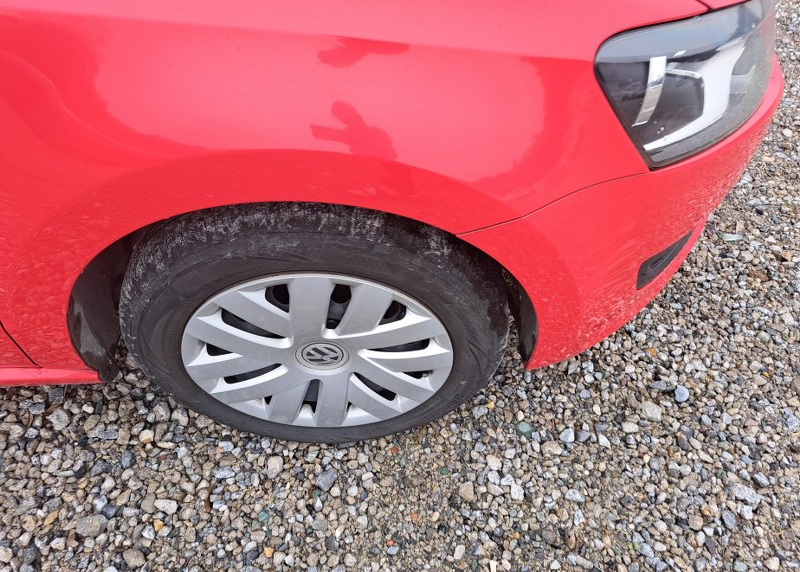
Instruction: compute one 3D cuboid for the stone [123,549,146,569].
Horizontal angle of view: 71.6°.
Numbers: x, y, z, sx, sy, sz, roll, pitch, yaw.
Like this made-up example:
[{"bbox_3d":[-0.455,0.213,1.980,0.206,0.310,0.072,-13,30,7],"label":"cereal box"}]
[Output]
[{"bbox_3d":[-0.450,0.460,0.938,0.042,0.021,0.027,22,52,19],"label":"stone"}]

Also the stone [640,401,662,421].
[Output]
[{"bbox_3d":[0.502,0.250,1.107,0.039,0.028,0.041,13,48,11],"label":"stone"}]

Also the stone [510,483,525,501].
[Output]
[{"bbox_3d":[0.211,0.369,0.997,0.023,0.016,0.032,8,48,7],"label":"stone"}]

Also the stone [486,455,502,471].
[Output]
[{"bbox_3d":[0.176,0.333,1.052,0.021,0.016,0.032,-32,56,-25],"label":"stone"}]

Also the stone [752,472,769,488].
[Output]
[{"bbox_3d":[0.669,0.359,1.028,0.021,0.016,0.027,-17,51,-15],"label":"stone"}]

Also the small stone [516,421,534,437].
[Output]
[{"bbox_3d":[0.248,0.282,1.096,0.034,0.019,0.025,23,52,19],"label":"small stone"}]

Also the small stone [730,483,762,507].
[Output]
[{"bbox_3d":[0.620,0.373,0.993,0.049,0.023,0.029,20,50,17],"label":"small stone"}]

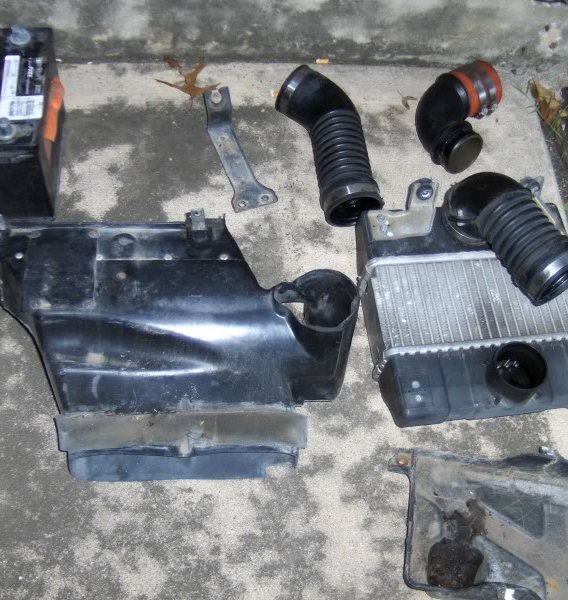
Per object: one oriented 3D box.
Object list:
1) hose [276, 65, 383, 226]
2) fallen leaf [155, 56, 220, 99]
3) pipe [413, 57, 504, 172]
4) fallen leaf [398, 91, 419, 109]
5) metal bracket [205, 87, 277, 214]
[{"bbox_3d":[0.080,-0.252,1.283,0.111,0.090,0.274,-18,65,-14],"label":"hose"},{"bbox_3d":[-0.157,-0.380,1.364,0.100,0.030,0.067,23,63,7],"label":"fallen leaf"},{"bbox_3d":[0.290,-0.306,1.331,0.145,0.088,0.190,9,62,0],"label":"pipe"},{"bbox_3d":[0.210,-0.349,1.391,0.036,0.012,0.024,35,65,13],"label":"fallen leaf"},{"bbox_3d":[-0.082,-0.249,1.302,0.073,0.028,0.229,-18,65,-14],"label":"metal bracket"}]

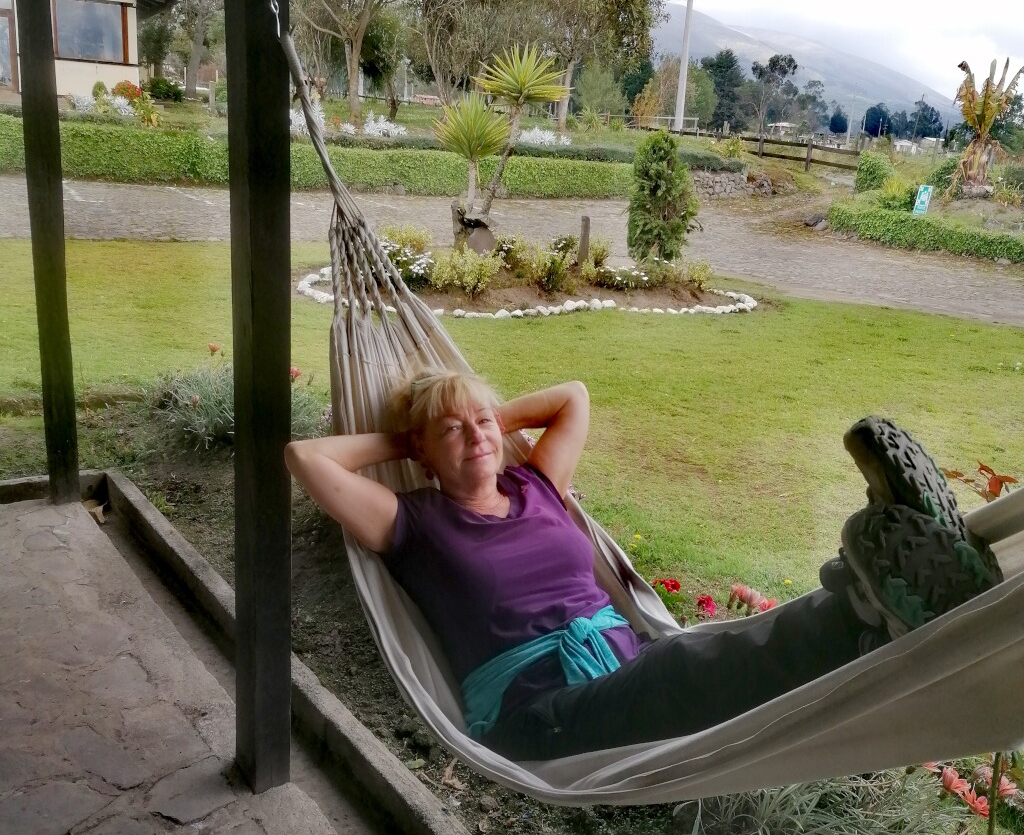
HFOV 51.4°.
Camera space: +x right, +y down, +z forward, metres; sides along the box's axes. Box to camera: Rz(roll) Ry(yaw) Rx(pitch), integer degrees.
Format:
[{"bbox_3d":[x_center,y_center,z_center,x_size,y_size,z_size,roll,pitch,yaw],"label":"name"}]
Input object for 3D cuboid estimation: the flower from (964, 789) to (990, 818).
[{"bbox_3d":[1.201,0.997,2.750,0.069,0.060,0.069,10,16,26],"label":"flower"}]

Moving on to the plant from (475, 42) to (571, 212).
[{"bbox_3d":[0.103,-3.093,11.504,1.025,1.766,1.025,3,14,0],"label":"plant"}]

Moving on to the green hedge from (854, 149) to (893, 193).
[{"bbox_3d":[7.142,-4.857,21.000,0.757,0.836,0.800,7,15,17],"label":"green hedge"}]

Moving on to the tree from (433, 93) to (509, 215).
[{"bbox_3d":[-0.444,-2.842,11.502,0.829,1.274,0.829,2,14,-3],"label":"tree"}]

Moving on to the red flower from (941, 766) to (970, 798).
[{"bbox_3d":[1.167,0.958,2.800,0.076,0.070,0.076,10,16,25],"label":"red flower"}]

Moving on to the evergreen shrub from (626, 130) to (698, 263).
[{"bbox_3d":[1.646,-2.373,11.703,0.797,1.513,0.797,5,15,7],"label":"evergreen shrub"}]

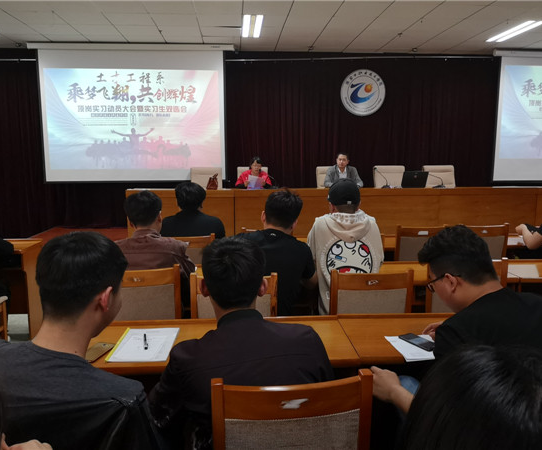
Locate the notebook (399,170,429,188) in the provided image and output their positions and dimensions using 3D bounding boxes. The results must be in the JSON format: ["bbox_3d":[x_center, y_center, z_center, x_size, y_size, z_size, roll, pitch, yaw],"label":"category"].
[{"bbox_3d":[2.149,-0.674,6.957,0.375,0.240,0.300,-1,8,-4],"label":"notebook"}]

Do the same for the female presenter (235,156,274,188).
[{"bbox_3d":[-0.249,-0.419,7.114,0.540,1.215,0.700,-1,8,-4],"label":"female presenter"}]

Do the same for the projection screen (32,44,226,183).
[{"bbox_3d":[-2.249,-1.778,7.627,2.980,2.160,0.080,-1,8,-4],"label":"projection screen"}]

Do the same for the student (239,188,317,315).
[{"bbox_3d":[0.031,0.444,2.660,0.480,1.304,0.720,-1,8,-4],"label":"student"}]

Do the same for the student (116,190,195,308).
[{"bbox_3d":[-0.661,0.450,2.648,0.500,1.297,0.720,-1,8,-4],"label":"student"}]

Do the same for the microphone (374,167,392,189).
[{"bbox_3d":[1.655,-0.697,6.946,0.130,0.290,0.260,-4,9,-28],"label":"microphone"}]

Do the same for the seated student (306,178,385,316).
[{"bbox_3d":[0.406,0.401,2.784,0.480,1.353,0.720,-1,8,-4],"label":"seated student"}]

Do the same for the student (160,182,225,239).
[{"bbox_3d":[-0.572,0.318,3.609,0.480,1.285,0.720,-1,8,-4],"label":"student"}]

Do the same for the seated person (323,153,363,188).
[{"bbox_3d":[1.111,-0.465,7.212,0.570,1.275,0.700,-1,8,-4],"label":"seated person"}]

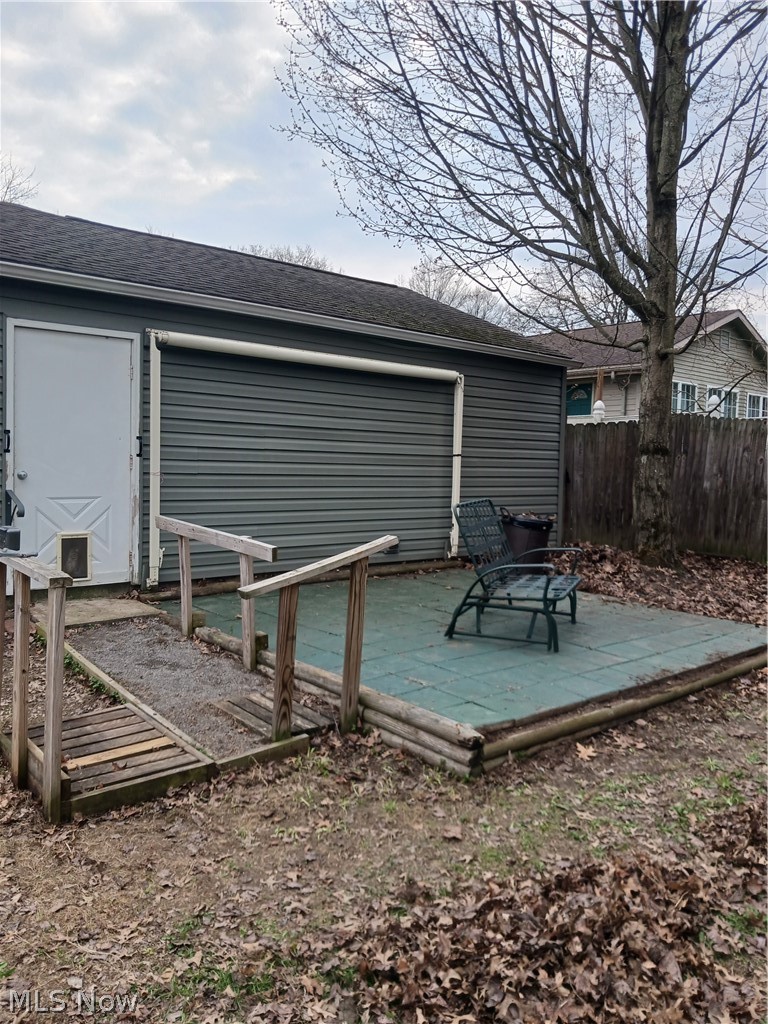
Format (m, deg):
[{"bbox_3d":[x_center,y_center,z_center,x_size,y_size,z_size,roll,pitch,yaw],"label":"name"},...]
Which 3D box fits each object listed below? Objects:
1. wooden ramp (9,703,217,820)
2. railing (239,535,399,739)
[{"bbox_3d":[-1.373,1.151,3.882,0.690,0.180,0.960,-2,5,-42],"label":"wooden ramp"},{"bbox_3d":[-0.333,0.684,4.231,0.980,1.060,0.120,-2,5,-42],"label":"railing"}]

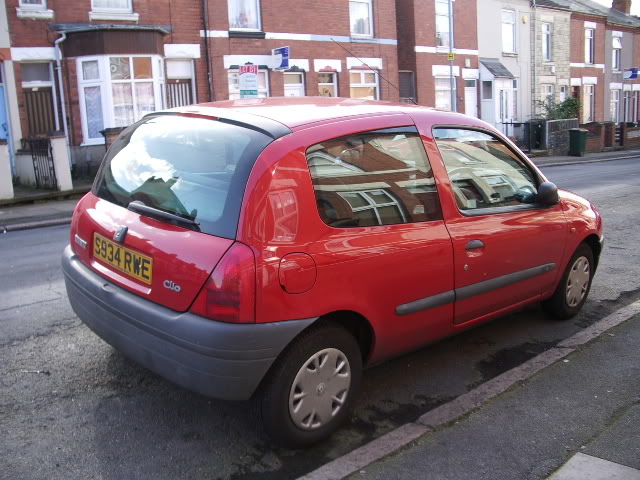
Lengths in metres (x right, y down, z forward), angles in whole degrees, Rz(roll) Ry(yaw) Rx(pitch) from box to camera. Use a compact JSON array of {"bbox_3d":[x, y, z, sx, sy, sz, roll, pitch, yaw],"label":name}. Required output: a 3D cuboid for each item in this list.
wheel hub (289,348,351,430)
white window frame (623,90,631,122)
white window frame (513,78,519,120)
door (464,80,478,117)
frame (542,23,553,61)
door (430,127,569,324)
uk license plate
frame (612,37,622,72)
[{"bbox_3d":[0.003,0.629,2.722,0.365,0.365,0.060,-11,18,-43],"label":"wheel hub"},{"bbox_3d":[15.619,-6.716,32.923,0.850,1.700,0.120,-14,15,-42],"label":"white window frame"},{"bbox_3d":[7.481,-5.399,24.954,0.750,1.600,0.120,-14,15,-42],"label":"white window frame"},{"bbox_3d":[5.376,-4.534,23.009,0.800,2.250,0.120,-14,15,-42],"label":"door"},{"bbox_3d":[9.274,-8.058,26.401,0.800,1.560,0.120,-14,15,-42],"label":"frame"},{"bbox_3d":[1.016,-0.119,3.630,1.290,1.070,0.250,-11,18,-43],"label":"door"},{"bbox_3d":[-0.850,0.078,2.791,0.020,0.112,0.520,-6,15,-44],"label":"uk license plate"},{"bbox_3d":[14.446,-9.047,31.476,0.850,1.600,0.120,-14,15,-42],"label":"frame"}]

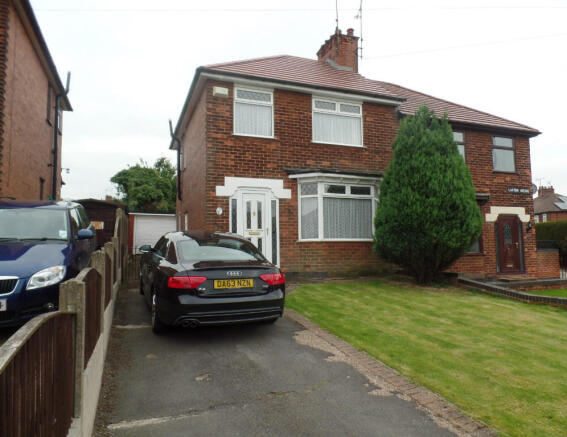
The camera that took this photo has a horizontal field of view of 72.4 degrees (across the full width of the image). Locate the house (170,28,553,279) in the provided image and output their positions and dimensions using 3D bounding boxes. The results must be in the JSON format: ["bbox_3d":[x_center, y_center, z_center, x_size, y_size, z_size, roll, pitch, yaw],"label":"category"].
[{"bbox_3d":[2.264,-2.544,14.856,12.100,9.500,7.700,1,-5,-21],"label":"house"}]

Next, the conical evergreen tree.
[{"bbox_3d":[3.716,-0.672,10.215,2.650,4.700,2.650,1,-5,-21],"label":"conical evergreen tree"}]

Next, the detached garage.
[{"bbox_3d":[-6.545,1.094,20.285,2.700,2.250,5.000,1,-5,-25],"label":"detached garage"}]

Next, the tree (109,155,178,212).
[{"bbox_3d":[-8.500,-0.776,25.806,5.600,6.800,5.600,1,-5,-21],"label":"tree"}]

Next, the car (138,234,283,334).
[{"bbox_3d":[-1.469,0.911,6.932,1.850,1.370,4.630,1,0,-23],"label":"car"}]

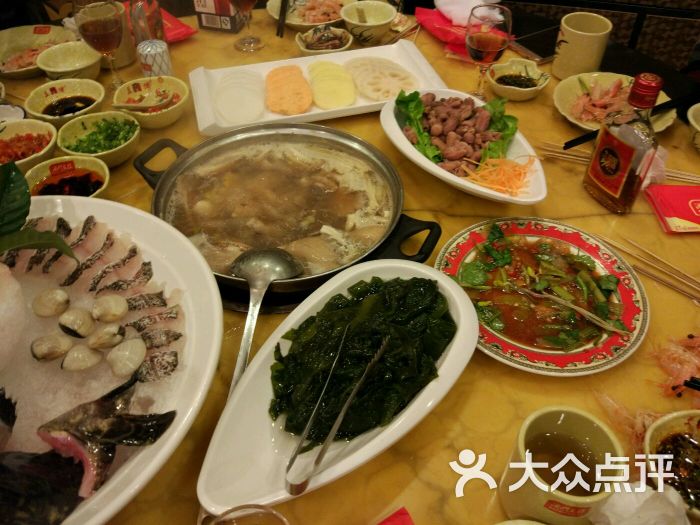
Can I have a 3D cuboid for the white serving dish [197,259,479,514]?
[{"bbox_3d":[-0.002,0.113,0.523,0.166,0.045,0.318,29,53,25],"label":"white serving dish"}]

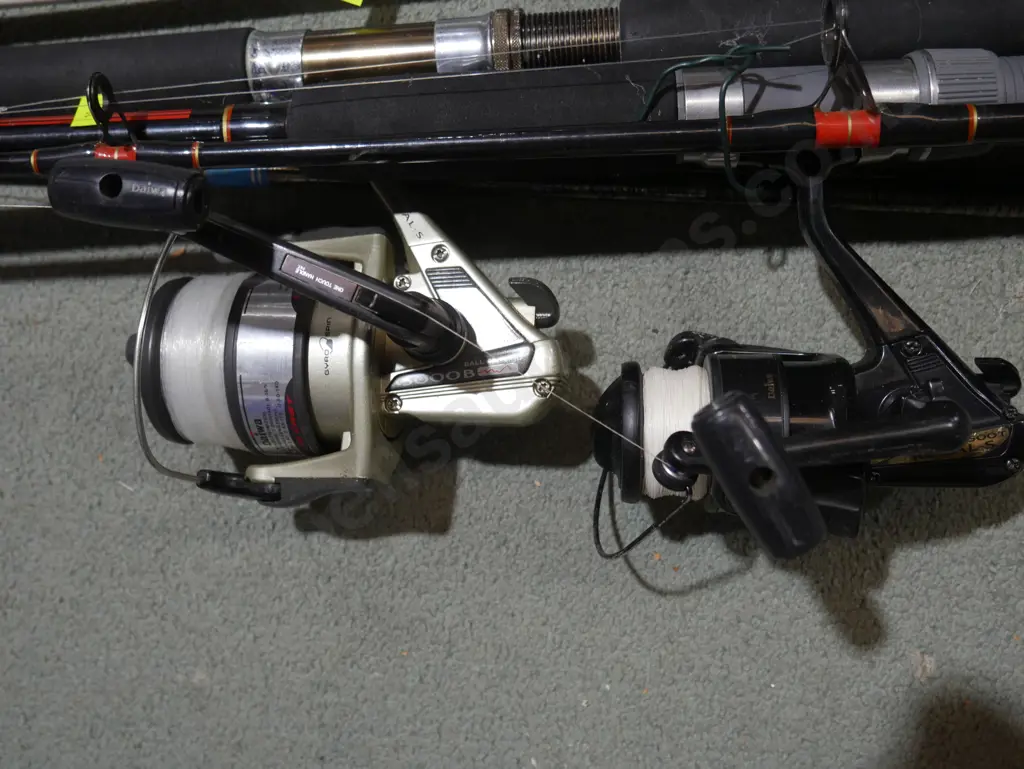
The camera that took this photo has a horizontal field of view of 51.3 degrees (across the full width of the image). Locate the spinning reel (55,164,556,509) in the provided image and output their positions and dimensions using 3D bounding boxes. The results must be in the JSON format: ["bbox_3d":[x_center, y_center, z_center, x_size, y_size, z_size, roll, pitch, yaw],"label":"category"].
[{"bbox_3d":[-0.067,-0.033,0.363,0.166,0.140,0.142,-2,78,7],"label":"spinning reel"}]

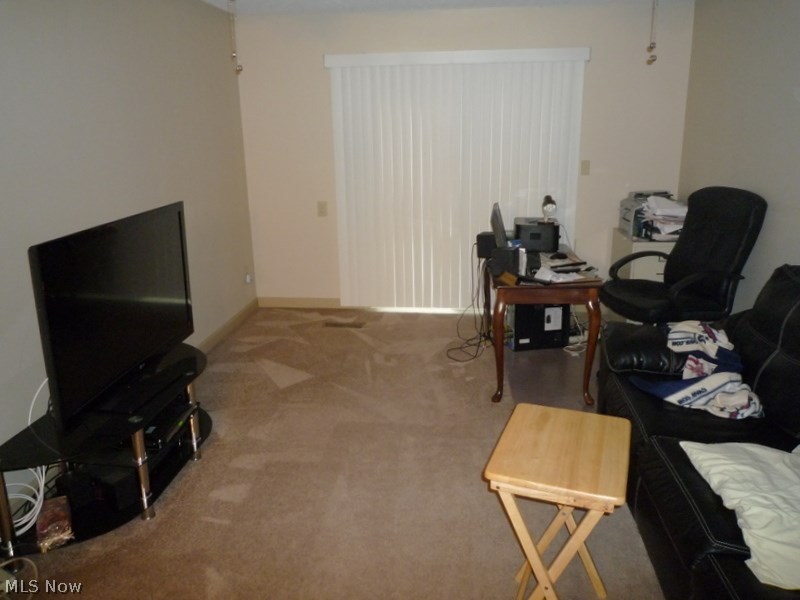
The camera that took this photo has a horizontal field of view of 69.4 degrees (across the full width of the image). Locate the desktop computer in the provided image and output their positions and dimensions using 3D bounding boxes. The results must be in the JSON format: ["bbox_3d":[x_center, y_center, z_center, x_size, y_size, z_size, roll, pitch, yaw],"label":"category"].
[{"bbox_3d":[1.038,0.142,4.261,0.420,0.410,0.180,-3,16,-8],"label":"desktop computer"}]

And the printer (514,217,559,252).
[{"bbox_3d":[0.979,-0.472,4.142,0.285,0.190,0.380,1,16,6],"label":"printer"}]

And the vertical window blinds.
[{"bbox_3d":[0.442,-0.930,4.790,2.040,2.070,0.100,1,16,6],"label":"vertical window blinds"}]

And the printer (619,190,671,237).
[{"bbox_3d":[1.961,-0.653,4.465,0.420,0.300,0.420,1,16,6],"label":"printer"}]

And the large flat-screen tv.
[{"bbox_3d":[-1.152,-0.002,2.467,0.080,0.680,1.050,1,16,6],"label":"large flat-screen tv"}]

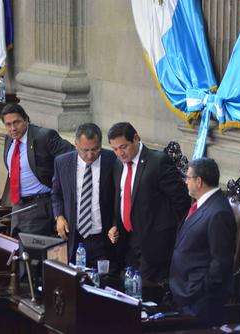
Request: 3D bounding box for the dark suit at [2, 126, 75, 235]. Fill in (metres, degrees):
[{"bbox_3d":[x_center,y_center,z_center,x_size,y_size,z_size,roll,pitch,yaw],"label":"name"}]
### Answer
[{"bbox_3d":[-0.607,0.421,13.896,0.600,1.450,0.380,4,9,28],"label":"dark suit"}]

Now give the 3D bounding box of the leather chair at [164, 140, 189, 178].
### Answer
[{"bbox_3d":[0.223,0.522,13.793,0.680,1.400,0.660,-4,9,-30],"label":"leather chair"}]

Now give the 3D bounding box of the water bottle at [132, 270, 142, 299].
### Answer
[{"bbox_3d":[0.117,0.774,12.213,0.064,0.190,0.064,6,10,40],"label":"water bottle"}]

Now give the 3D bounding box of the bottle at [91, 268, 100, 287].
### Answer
[{"bbox_3d":[-0.158,0.761,12.213,0.064,0.190,0.064,0,8,0],"label":"bottle"}]

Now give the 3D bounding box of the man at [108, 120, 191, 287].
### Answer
[{"bbox_3d":[0.184,0.555,13.112,0.560,1.700,0.400,6,10,38],"label":"man"}]

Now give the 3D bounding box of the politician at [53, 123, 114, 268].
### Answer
[{"bbox_3d":[-0.248,0.524,13.610,0.520,1.660,0.380,1,8,8],"label":"politician"}]

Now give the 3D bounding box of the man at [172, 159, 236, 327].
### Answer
[{"bbox_3d":[0.503,0.775,11.398,0.370,1.670,0.490,-2,7,-16],"label":"man"}]

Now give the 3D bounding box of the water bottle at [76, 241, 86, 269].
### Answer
[{"bbox_3d":[-0.261,0.615,12.713,0.065,0.195,0.065,0,8,0],"label":"water bottle"}]

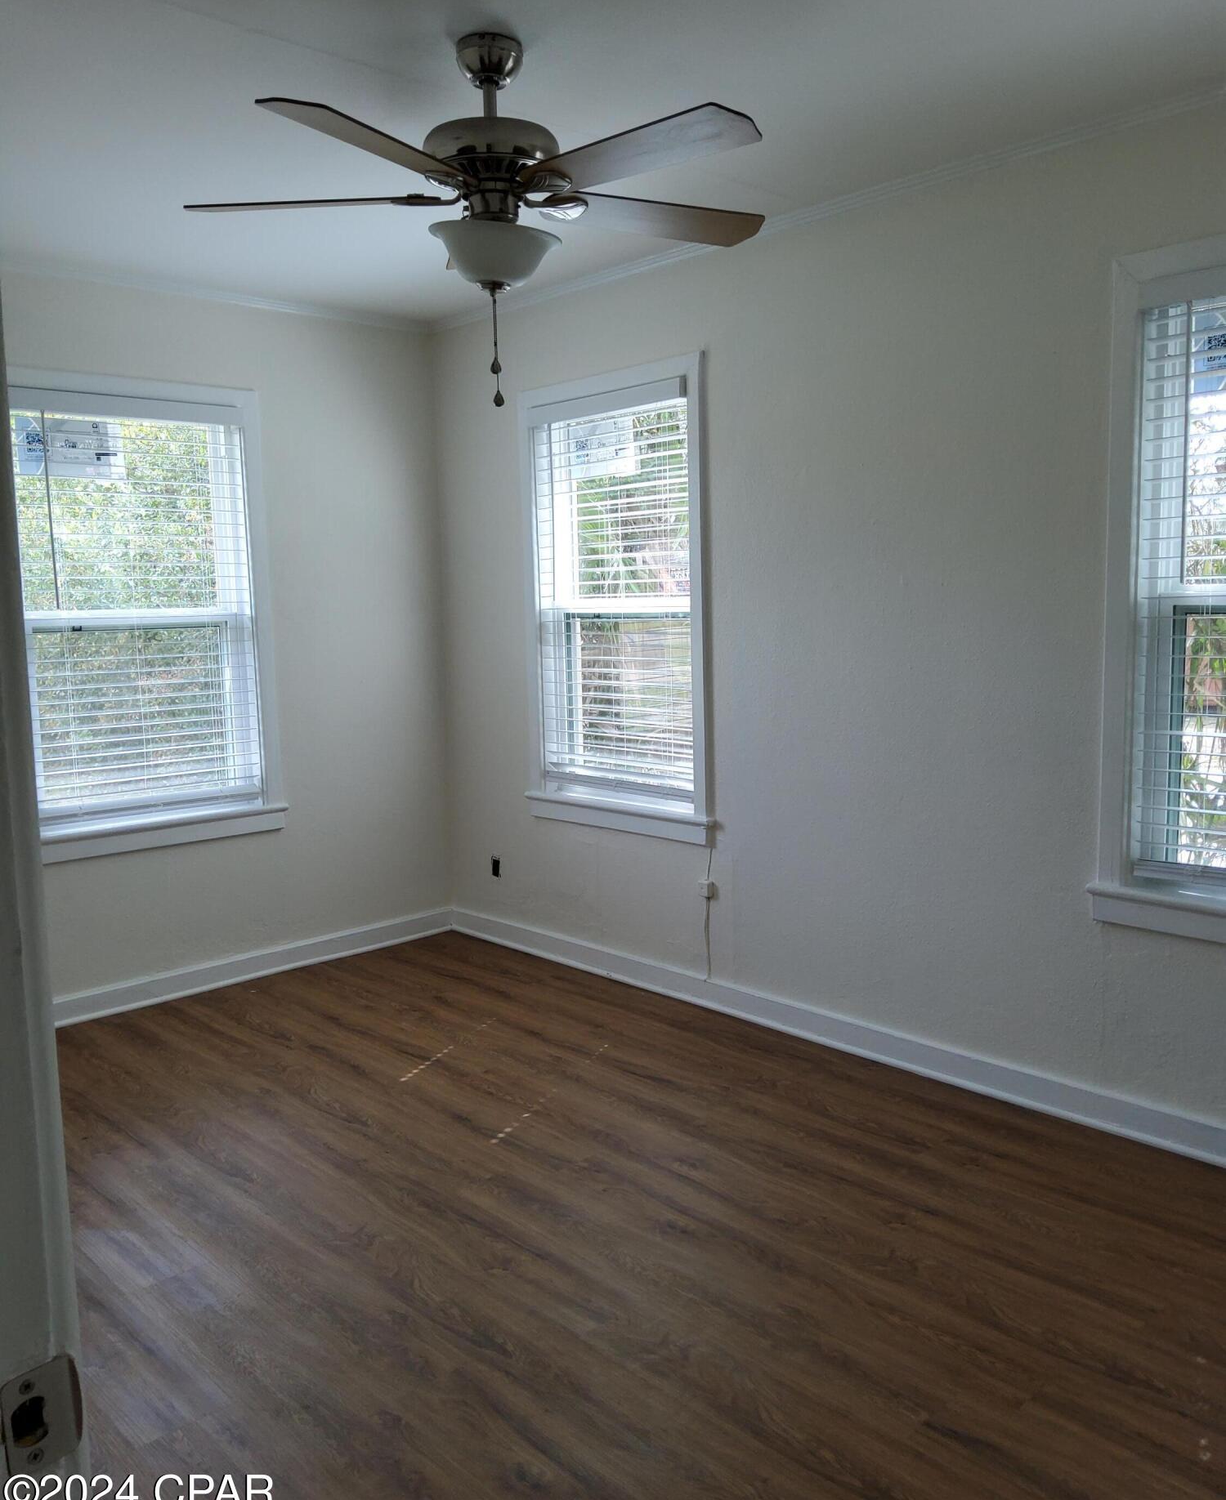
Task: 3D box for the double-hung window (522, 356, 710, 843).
[{"bbox_3d":[-0.004,-0.495,4.273,0.120,1.575,0.930,-8,10,-43],"label":"double-hung window"}]

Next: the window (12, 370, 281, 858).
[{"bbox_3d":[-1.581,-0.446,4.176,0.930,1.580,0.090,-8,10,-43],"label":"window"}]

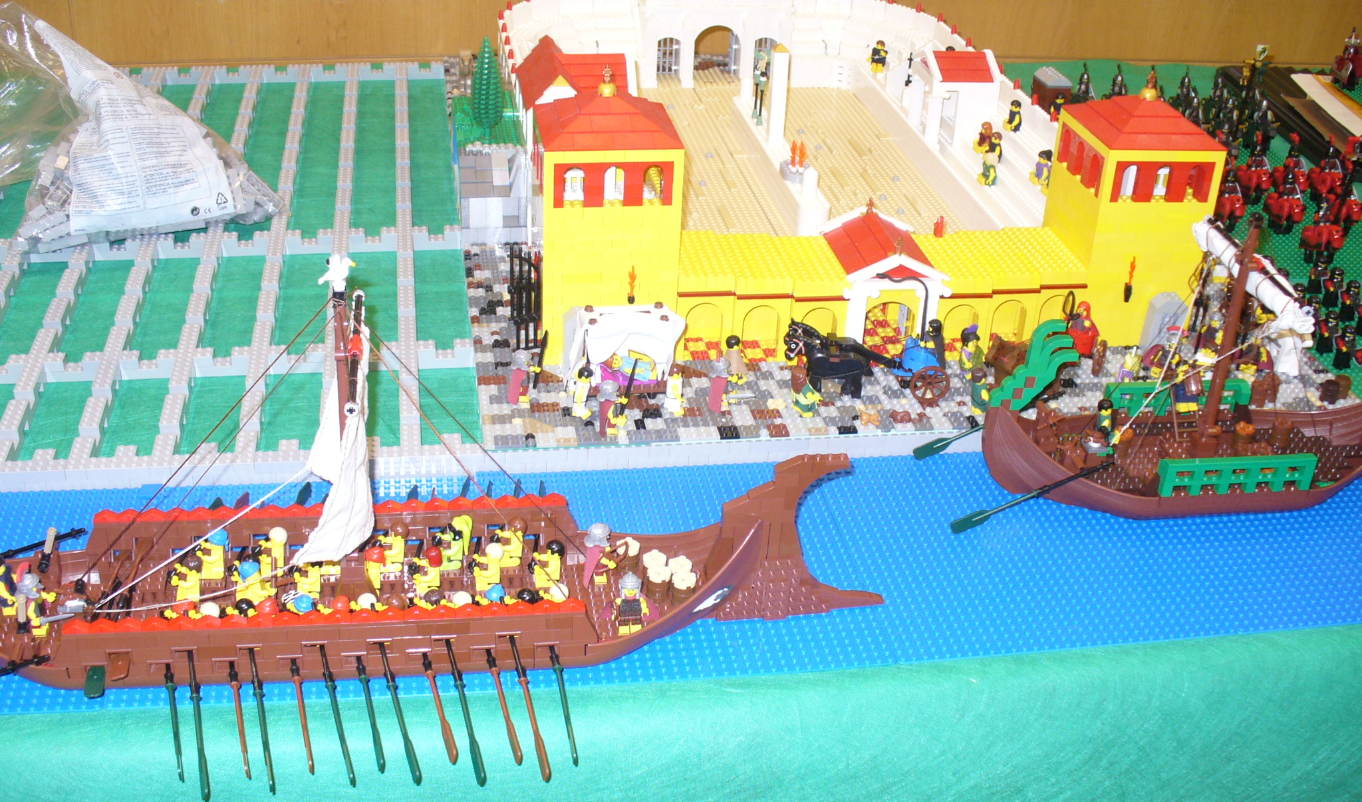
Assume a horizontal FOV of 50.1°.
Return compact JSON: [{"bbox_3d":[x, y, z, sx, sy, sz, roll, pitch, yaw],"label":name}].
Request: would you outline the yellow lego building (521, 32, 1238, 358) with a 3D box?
[{"bbox_3d":[0.171,-0.171,1.271,0.587,0.248,0.134,-2,30,-10],"label":"yellow lego building"}]

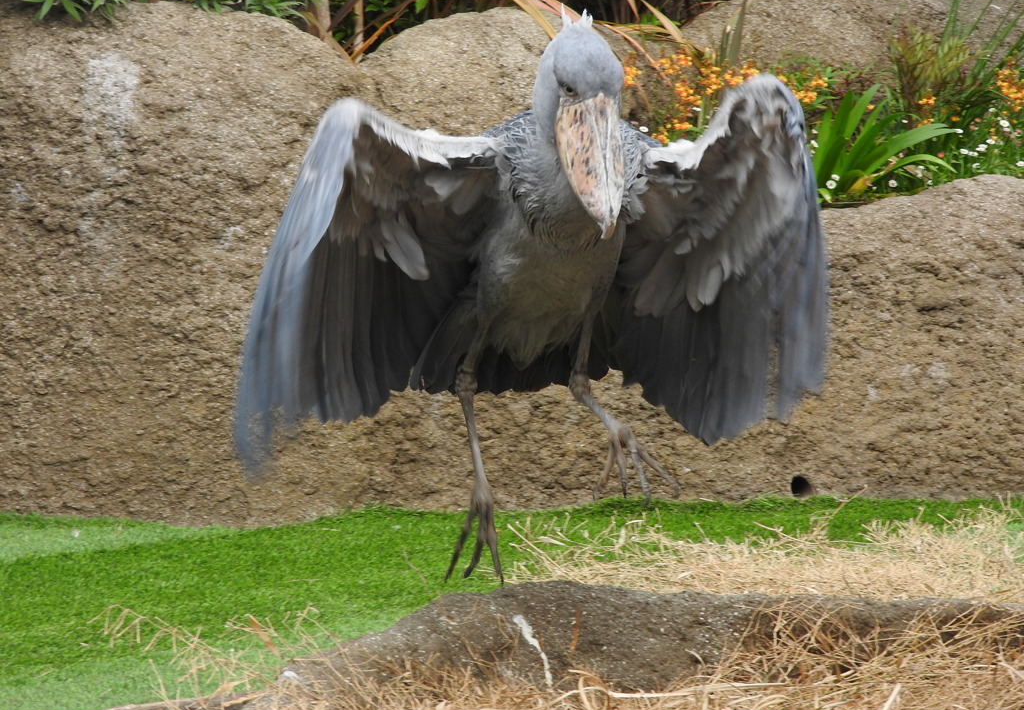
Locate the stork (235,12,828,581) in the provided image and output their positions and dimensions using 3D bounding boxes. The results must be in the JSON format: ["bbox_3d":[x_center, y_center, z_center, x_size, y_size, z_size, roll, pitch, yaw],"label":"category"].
[{"bbox_3d":[0.037,-0.110,10.000,1.110,1.030,0.650,-1,8,-6],"label":"stork"}]

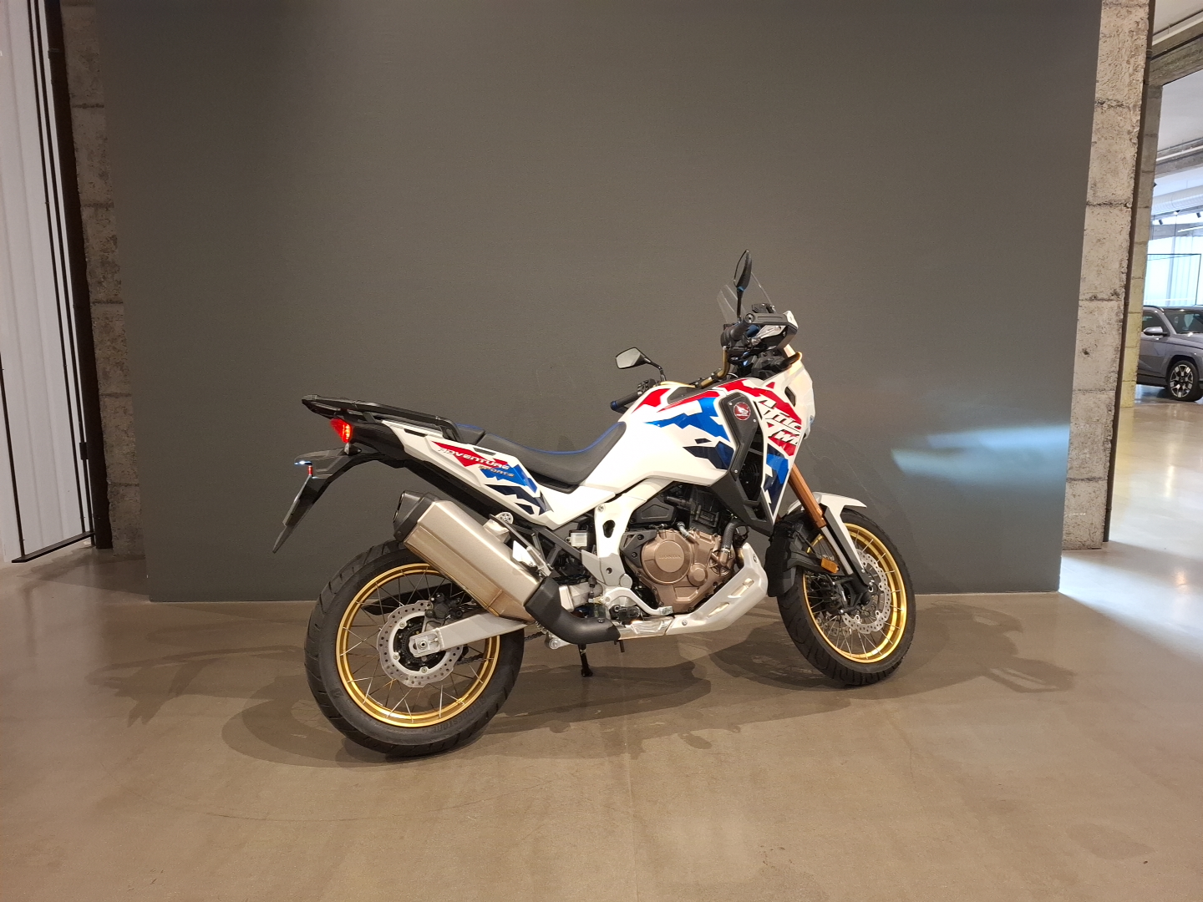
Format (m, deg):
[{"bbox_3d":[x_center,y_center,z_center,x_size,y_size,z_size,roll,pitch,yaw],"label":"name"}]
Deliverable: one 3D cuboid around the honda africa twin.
[{"bbox_3d":[0.066,0.097,2.849,2.295,1.500,0.910,-3,9,-18],"label":"honda africa twin"}]

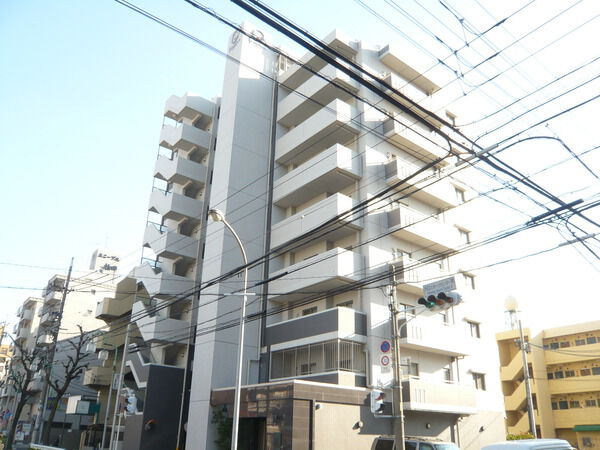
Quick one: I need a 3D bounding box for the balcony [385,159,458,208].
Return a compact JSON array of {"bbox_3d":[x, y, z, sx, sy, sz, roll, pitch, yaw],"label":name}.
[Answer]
[{"bbox_3d":[6.965,-2.218,28.200,5.050,1.300,1.090,18,-28,-34],"label":"balcony"}]

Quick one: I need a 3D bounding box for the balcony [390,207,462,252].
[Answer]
[{"bbox_3d":[6.782,0.403,26.629,4.919,1.270,0.870,19,-29,-34],"label":"balcony"}]

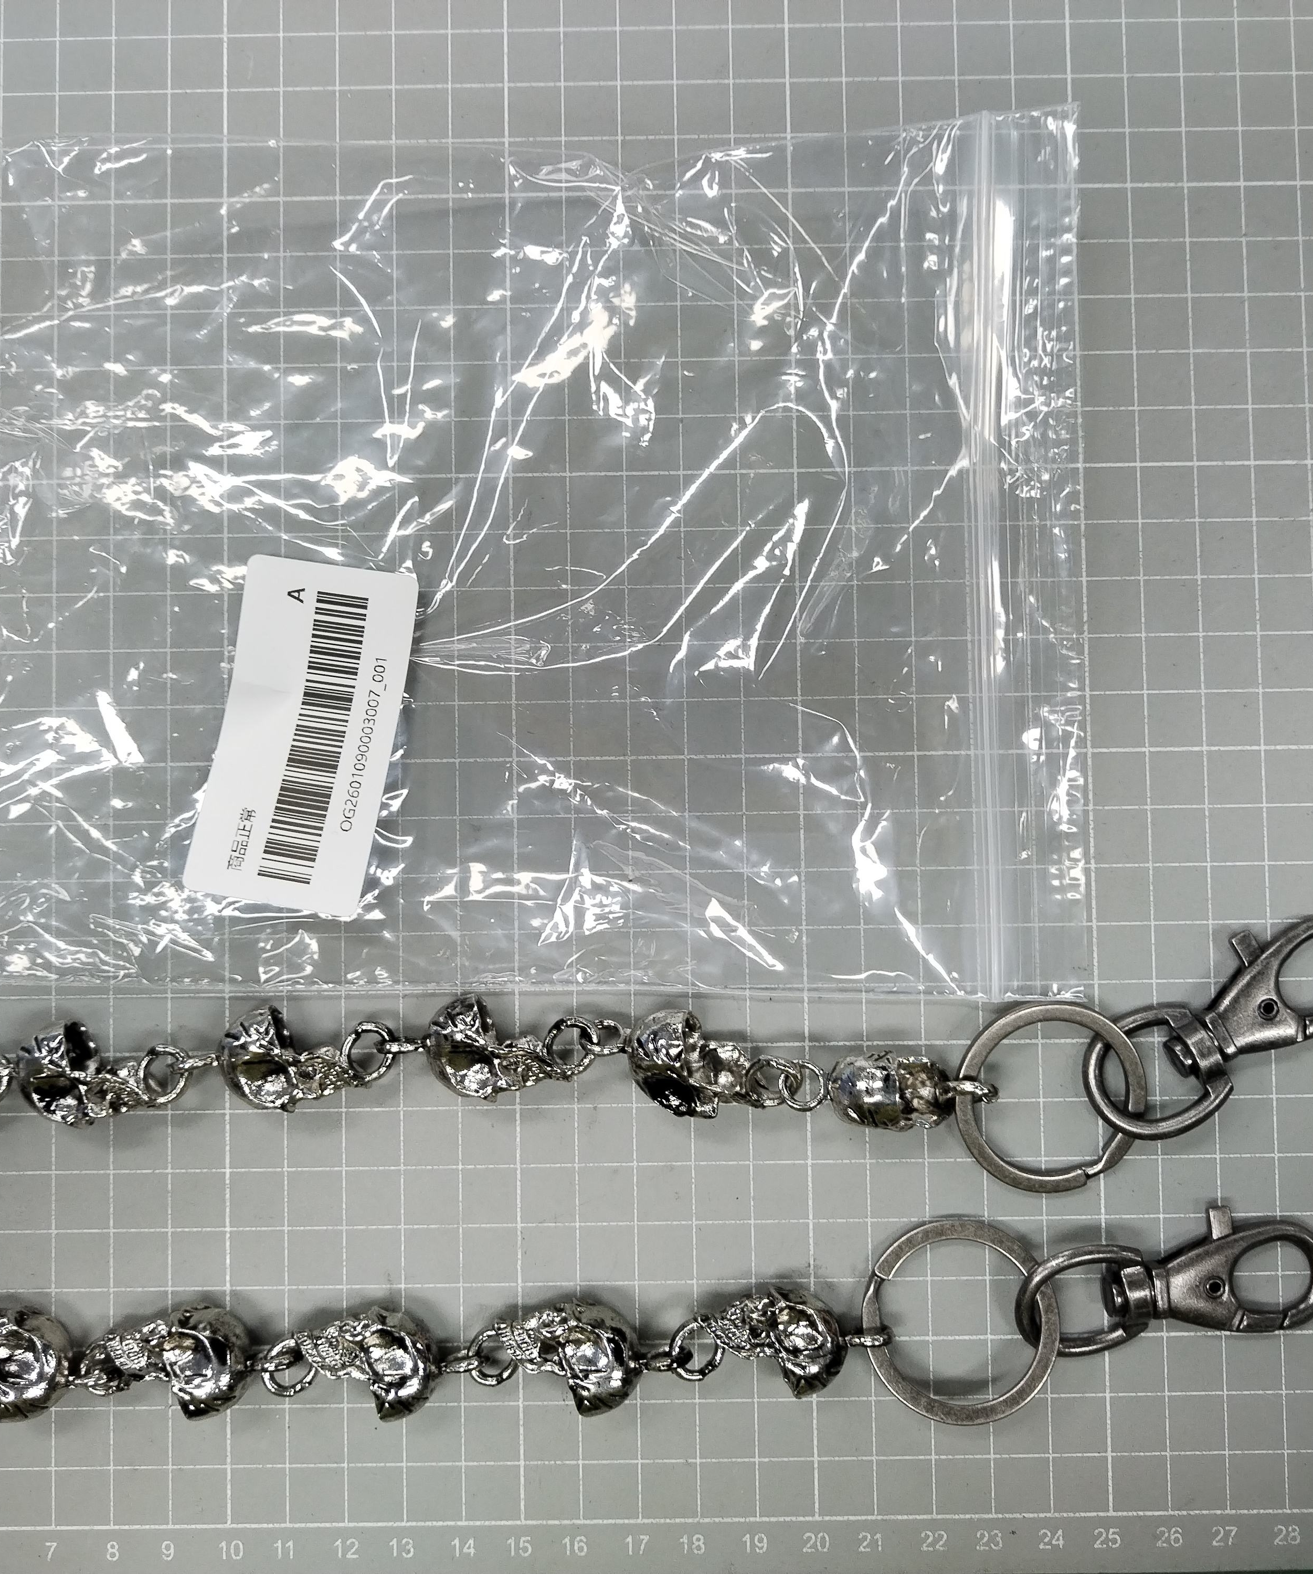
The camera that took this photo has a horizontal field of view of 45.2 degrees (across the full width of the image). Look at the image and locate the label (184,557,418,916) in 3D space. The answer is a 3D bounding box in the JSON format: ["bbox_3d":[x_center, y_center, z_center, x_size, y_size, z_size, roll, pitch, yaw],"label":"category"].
[{"bbox_3d":[-0.061,-0.009,0.272,0.030,0.003,0.060,10,87,1],"label":"label"}]

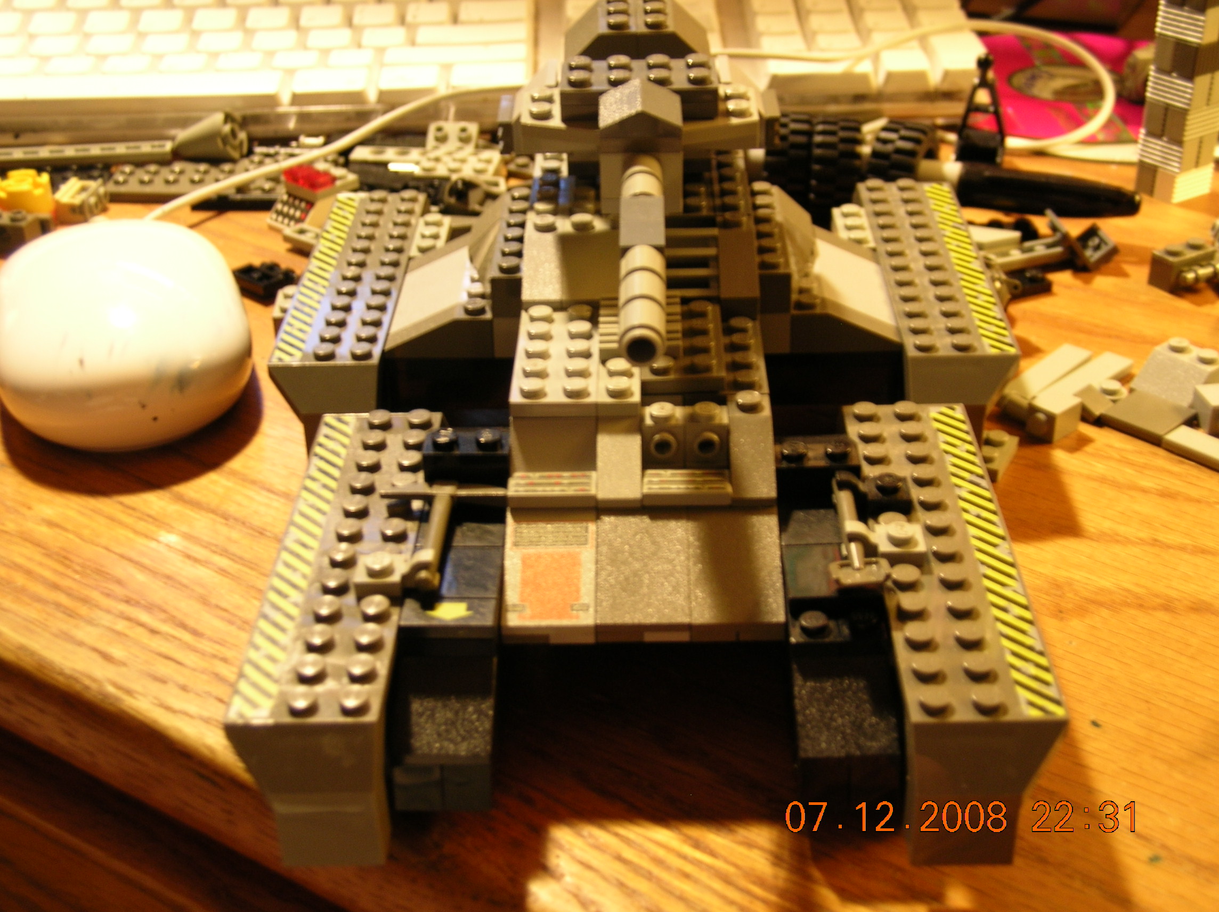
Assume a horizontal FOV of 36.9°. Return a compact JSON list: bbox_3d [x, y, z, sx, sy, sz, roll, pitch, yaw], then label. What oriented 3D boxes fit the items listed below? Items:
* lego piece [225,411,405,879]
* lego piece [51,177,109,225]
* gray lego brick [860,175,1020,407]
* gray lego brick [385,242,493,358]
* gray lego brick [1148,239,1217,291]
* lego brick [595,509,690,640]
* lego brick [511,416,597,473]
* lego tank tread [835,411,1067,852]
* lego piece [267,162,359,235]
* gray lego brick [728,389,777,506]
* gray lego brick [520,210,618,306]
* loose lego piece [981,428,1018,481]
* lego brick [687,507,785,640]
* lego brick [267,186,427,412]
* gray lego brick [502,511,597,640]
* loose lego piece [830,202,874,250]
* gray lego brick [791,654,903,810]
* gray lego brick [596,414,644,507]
[{"bbox_3d":[-0.046,0.028,0.326,0.024,0.030,0.096,-1,30,1],"label":"lego piece"},{"bbox_3d":[-0.164,-0.080,0.570,0.011,0.008,0.016,4,30,10],"label":"lego piece"},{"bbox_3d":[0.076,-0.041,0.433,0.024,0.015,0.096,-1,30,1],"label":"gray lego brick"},{"bbox_3d":[-0.037,-0.036,0.407,0.024,0.011,0.040,-1,30,1],"label":"gray lego brick"},{"bbox_3d":[0.160,-0.052,0.506,0.016,0.011,0.012,-16,33,-25],"label":"gray lego brick"},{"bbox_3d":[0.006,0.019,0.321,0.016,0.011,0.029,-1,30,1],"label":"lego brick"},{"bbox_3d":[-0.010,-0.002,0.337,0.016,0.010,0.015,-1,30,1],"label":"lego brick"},{"bbox_3d":[0.057,0.027,0.321,0.024,0.031,0.096,-1,31,1],"label":"lego tank tread"},{"bbox_3d":[-0.090,-0.078,0.557,0.016,0.015,0.024,25,39,38],"label":"lego piece"},{"bbox_3d":[0.026,-0.002,0.335,0.008,0.011,0.024,-1,31,1],"label":"gray lego brick"},{"bbox_3d":[-0.007,-0.041,0.376,0.020,0.011,0.024,-1,30,1],"label":"gray lego brick"},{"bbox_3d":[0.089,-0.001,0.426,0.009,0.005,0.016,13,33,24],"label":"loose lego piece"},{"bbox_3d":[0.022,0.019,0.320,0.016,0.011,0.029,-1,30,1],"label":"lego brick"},{"bbox_3d":[-0.060,-0.039,0.436,0.024,0.015,0.096,-1,30,1],"label":"lego brick"},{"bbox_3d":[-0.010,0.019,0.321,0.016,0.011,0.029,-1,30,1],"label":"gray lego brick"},{"bbox_3d":[0.061,-0.053,0.455,0.008,0.011,0.024,-1,31,1],"label":"loose lego piece"},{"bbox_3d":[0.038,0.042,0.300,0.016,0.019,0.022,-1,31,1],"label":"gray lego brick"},{"bbox_3d":[0.002,-0.002,0.335,0.008,0.010,0.024,-1,31,1],"label":"gray lego brick"}]

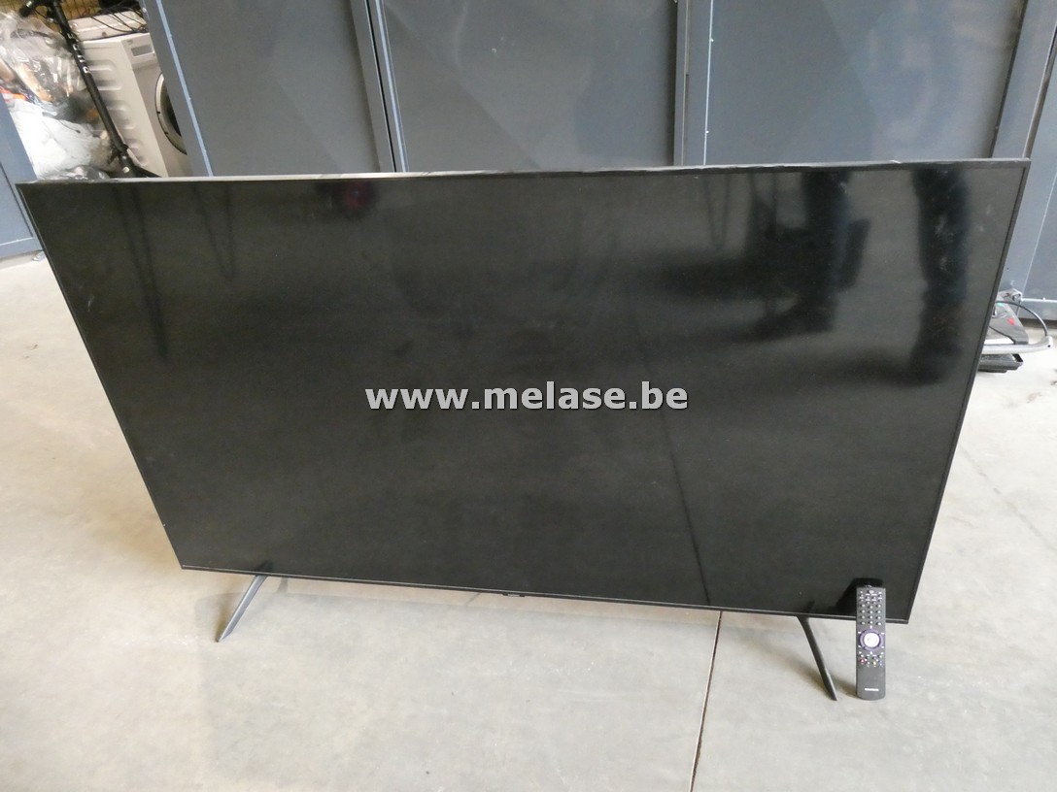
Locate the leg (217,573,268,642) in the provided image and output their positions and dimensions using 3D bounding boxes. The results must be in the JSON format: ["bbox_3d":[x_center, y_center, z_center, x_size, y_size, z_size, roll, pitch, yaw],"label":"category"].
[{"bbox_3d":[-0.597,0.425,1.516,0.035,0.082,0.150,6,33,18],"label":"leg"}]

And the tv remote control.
[{"bbox_3d":[0.591,0.424,1.269,0.048,0.198,0.020,-1,5,10],"label":"tv remote control"}]

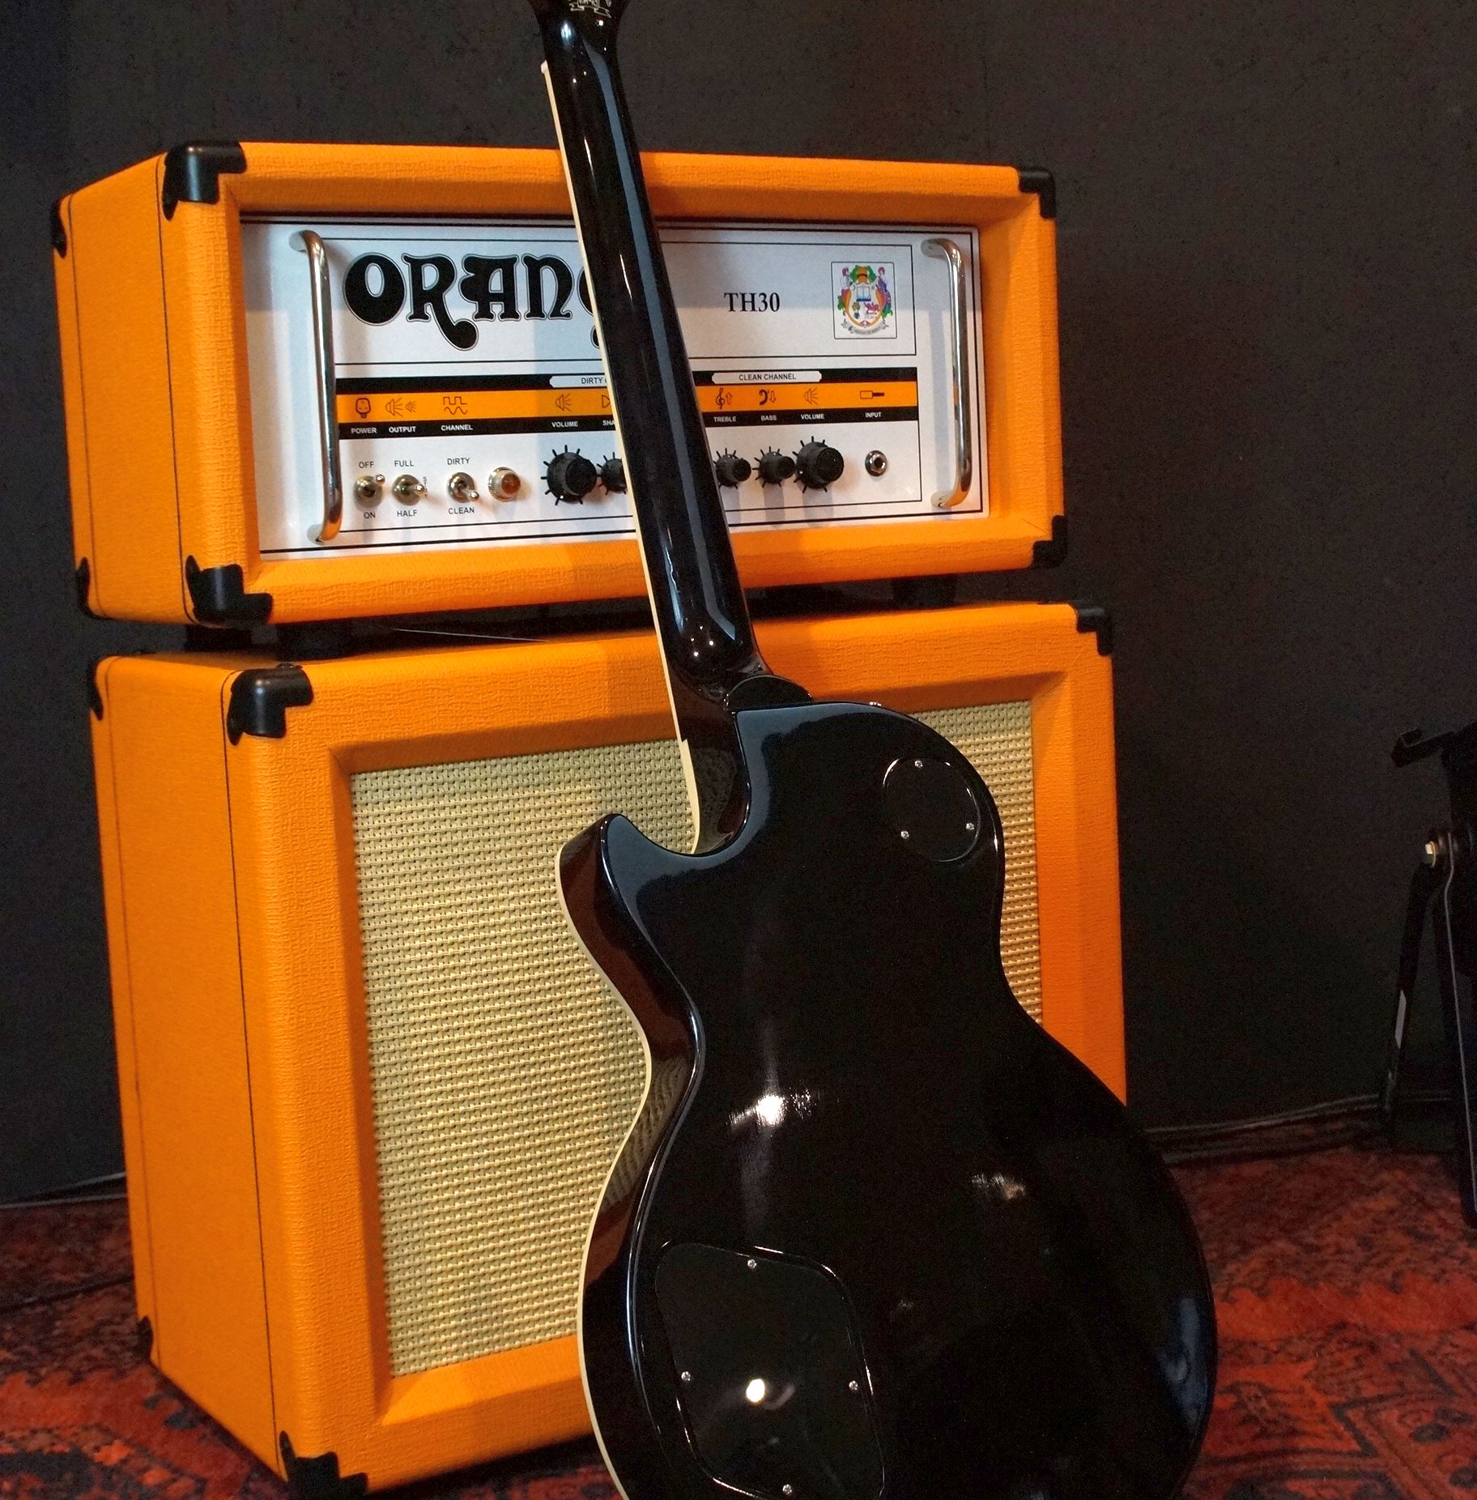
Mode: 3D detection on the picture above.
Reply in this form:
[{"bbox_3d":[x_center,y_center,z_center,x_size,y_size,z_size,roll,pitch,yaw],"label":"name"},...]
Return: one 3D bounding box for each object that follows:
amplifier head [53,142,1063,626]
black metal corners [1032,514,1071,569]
[{"bbox_3d":[-0.100,-0.221,1.365,0.554,0.247,0.264,-7,8,-31],"label":"amplifier head"},{"bbox_3d":[0.187,-0.133,1.414,0.034,0.037,0.038,-7,8,-31],"label":"black metal corners"}]

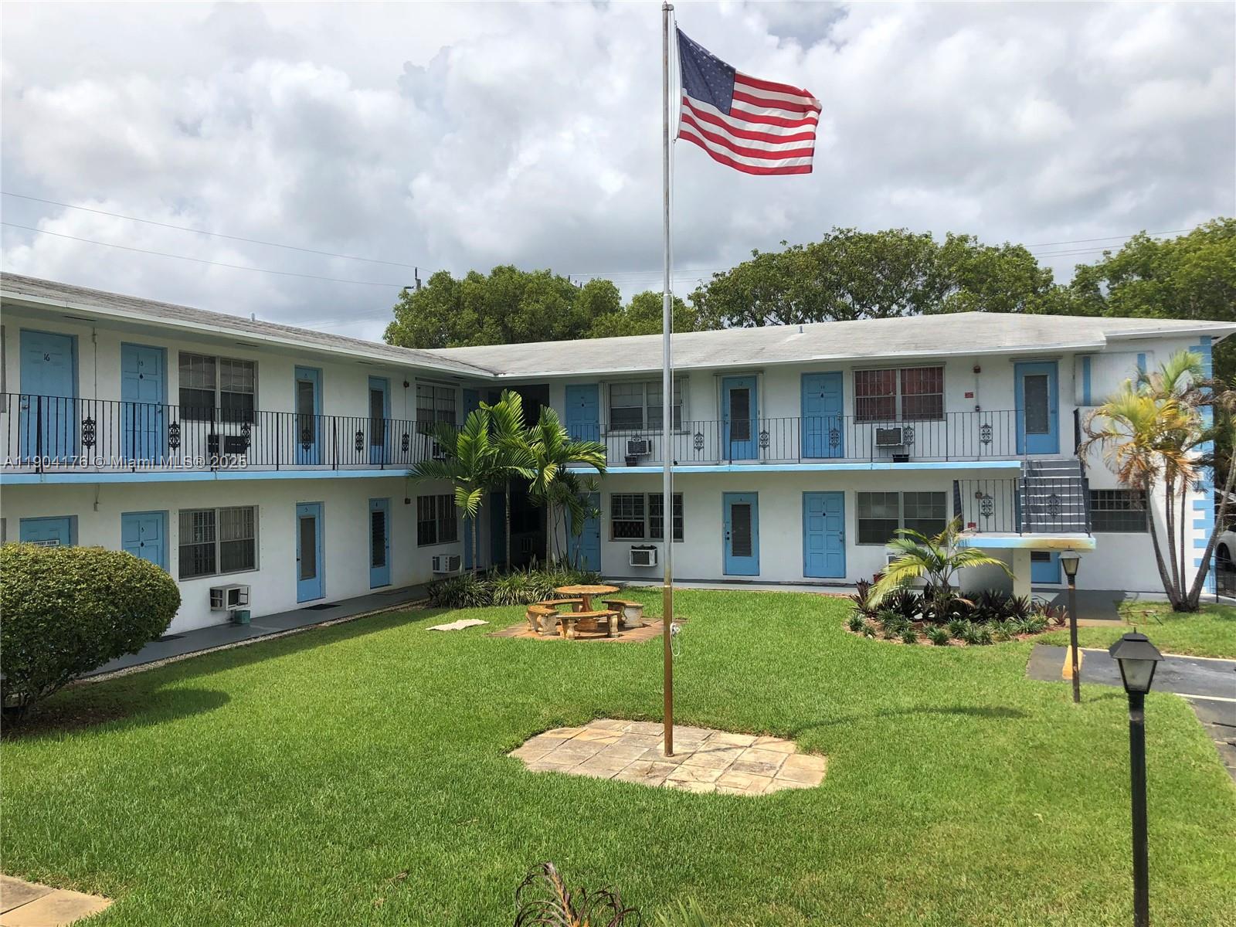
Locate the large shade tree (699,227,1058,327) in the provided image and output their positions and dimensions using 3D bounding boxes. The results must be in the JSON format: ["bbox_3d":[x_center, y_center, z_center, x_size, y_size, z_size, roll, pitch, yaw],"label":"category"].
[{"bbox_3d":[9.745,-2.908,37.461,13.842,11.823,11.500,-1,0,15],"label":"large shade tree"}]

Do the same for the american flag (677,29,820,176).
[{"bbox_3d":[1.276,-3.522,9.750,1.400,1.430,0.320,-1,0,0],"label":"american flag"}]

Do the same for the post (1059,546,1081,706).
[{"bbox_3d":[5.368,1.923,11.850,0.255,1.840,0.255,-1,0,23],"label":"post"}]

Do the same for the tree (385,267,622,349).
[{"bbox_3d":[-4.639,-2.427,40.963,9.741,11.184,9.200,-1,0,-6],"label":"tree"}]

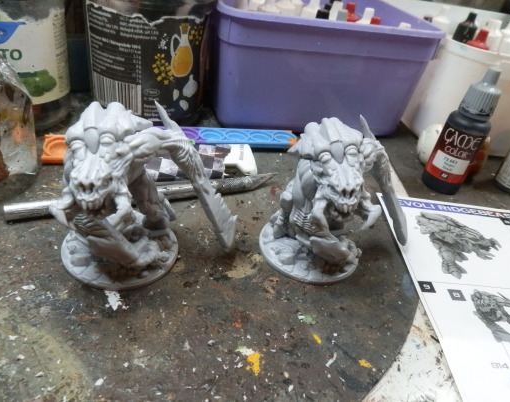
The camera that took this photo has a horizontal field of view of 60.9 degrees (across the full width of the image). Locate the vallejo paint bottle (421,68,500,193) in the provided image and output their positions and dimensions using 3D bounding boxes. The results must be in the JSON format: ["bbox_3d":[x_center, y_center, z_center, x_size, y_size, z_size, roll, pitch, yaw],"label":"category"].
[{"bbox_3d":[0.126,-0.042,0.260,0.025,0.075,0.025,26,39,20],"label":"vallejo paint bottle"}]

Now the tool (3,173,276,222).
[{"bbox_3d":[-0.050,-0.005,0.224,0.140,0.009,0.009,-10,41,-25],"label":"tool"}]

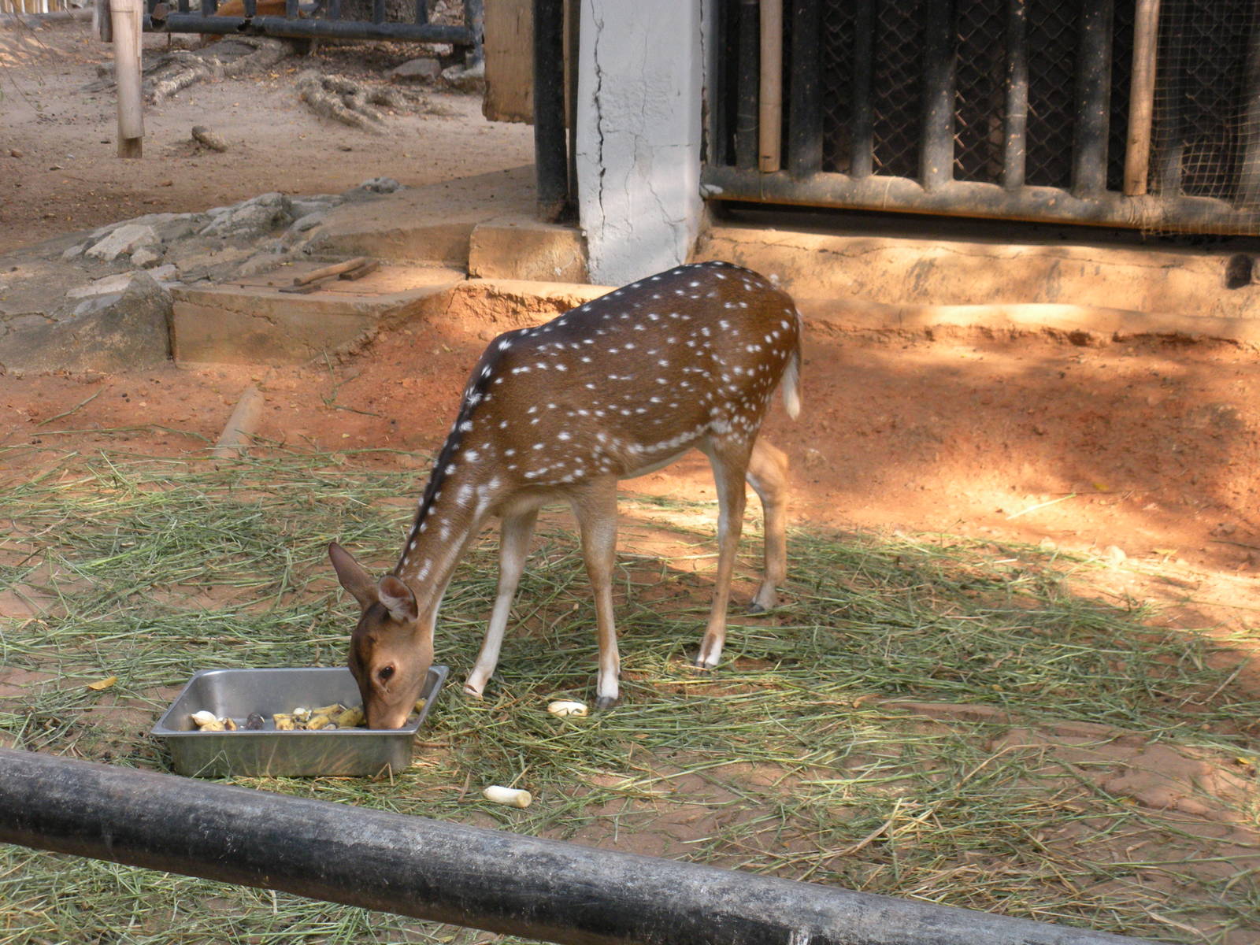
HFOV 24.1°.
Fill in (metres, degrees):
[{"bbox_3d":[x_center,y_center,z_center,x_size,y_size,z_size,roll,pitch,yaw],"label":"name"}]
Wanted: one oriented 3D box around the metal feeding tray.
[{"bbox_3d":[-0.629,0.488,5.752,0.522,0.099,0.320,-1,19,10],"label":"metal feeding tray"}]

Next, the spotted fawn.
[{"bbox_3d":[-0.084,0.035,5.923,1.113,0.825,0.286,-14,21,-34],"label":"spotted fawn"}]

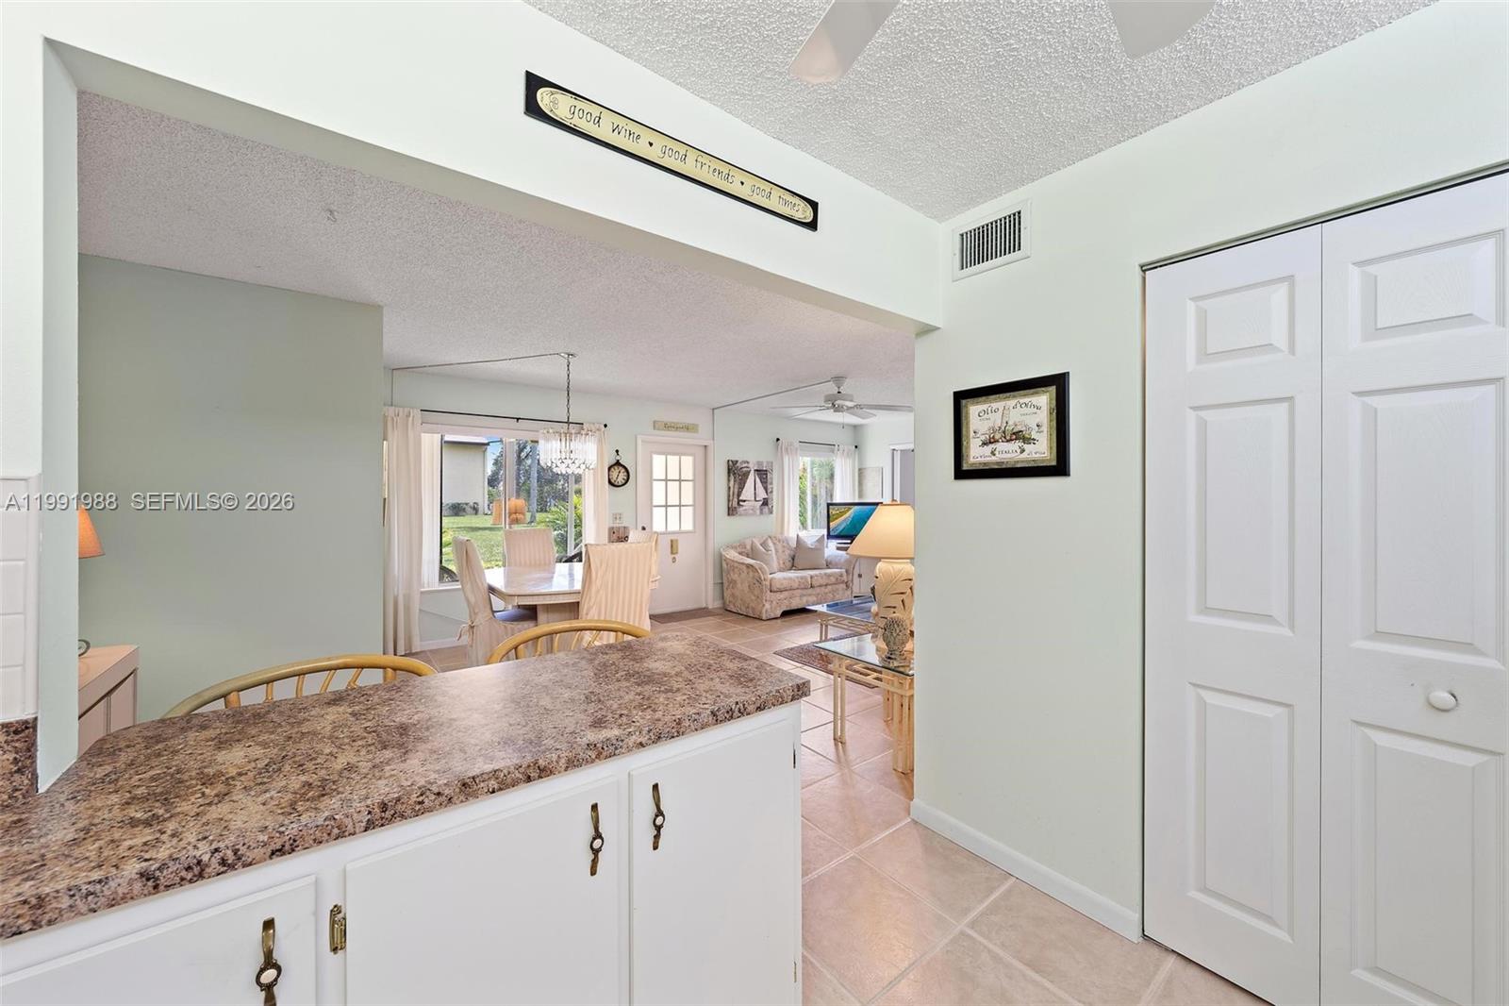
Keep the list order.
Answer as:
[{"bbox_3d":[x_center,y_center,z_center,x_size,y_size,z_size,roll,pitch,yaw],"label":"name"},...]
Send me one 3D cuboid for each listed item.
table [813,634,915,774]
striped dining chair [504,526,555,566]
[{"bbox_3d":[0.799,1.056,2.994,0.660,0.530,0.660,0,0,-37],"label":"table"},{"bbox_3d":[-1.949,0.783,4.933,0.460,1.065,0.580,0,0,-37],"label":"striped dining chair"}]

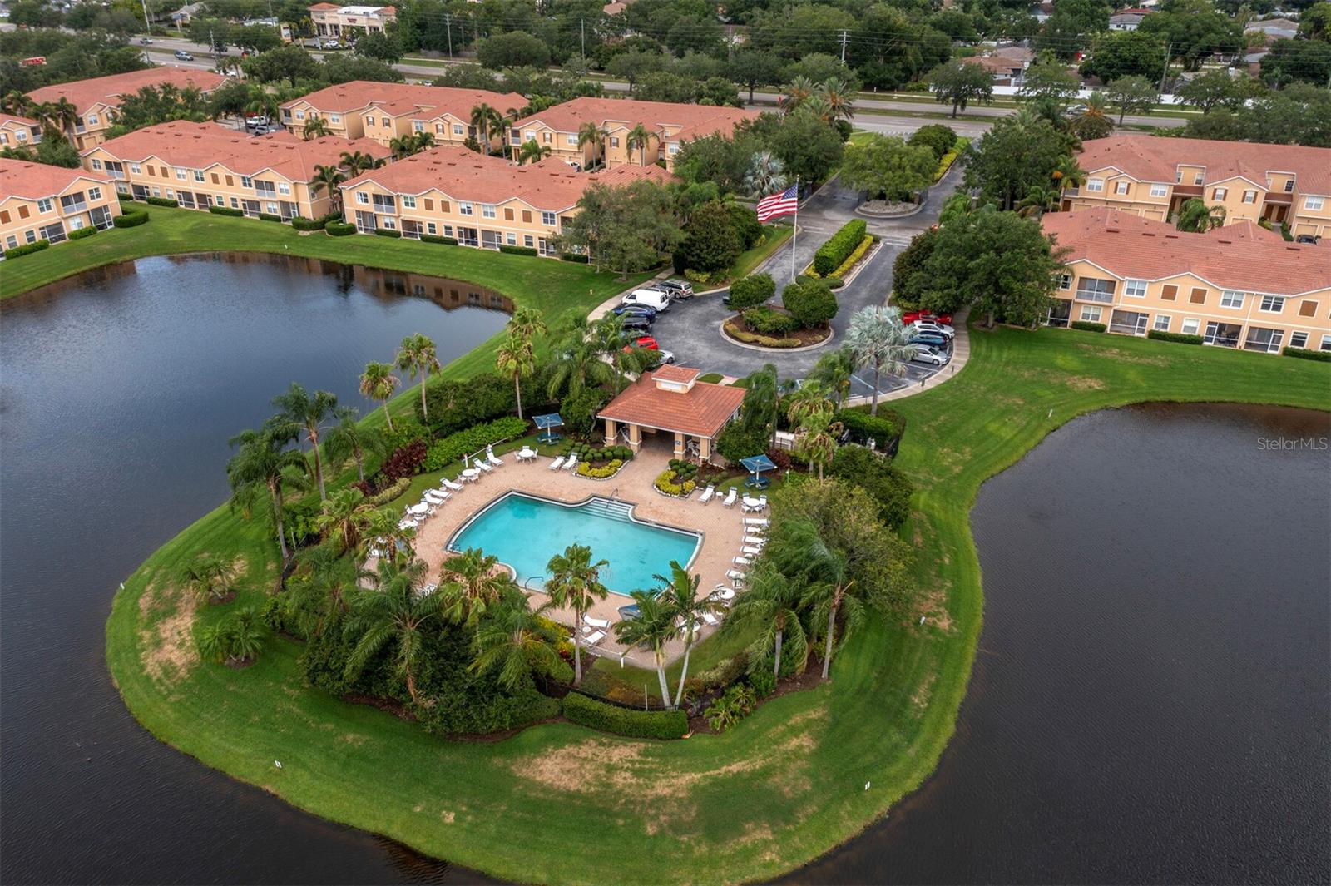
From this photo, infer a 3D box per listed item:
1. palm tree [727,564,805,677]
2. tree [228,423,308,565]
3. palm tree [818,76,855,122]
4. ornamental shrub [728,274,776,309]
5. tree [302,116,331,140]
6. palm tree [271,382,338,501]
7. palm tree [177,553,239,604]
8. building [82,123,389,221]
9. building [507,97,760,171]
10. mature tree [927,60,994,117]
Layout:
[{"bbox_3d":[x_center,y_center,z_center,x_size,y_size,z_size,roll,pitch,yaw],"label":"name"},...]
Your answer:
[{"bbox_3d":[5.834,10.811,59.924,4.900,7.600,4.900,0,28,0],"label":"palm tree"},{"bbox_3d":[-26.319,3.556,69.396,5.200,10.300,5.200,0,28,0],"label":"tree"},{"bbox_3d":[33.120,-65.512,201.548,7.130,11.100,7.130,-1,28,0],"label":"palm tree"},{"bbox_3d":[9.880,-17.010,117.830,5.400,4.500,5.200,-1,29,0],"label":"ornamental shrub"},{"bbox_3d":[-64.061,-57.479,191.043,5.800,5.400,5.800,11,30,20],"label":"tree"},{"bbox_3d":[-25.443,1.047,75.335,5.000,10.800,5.000,0,28,0],"label":"palm tree"},{"bbox_3d":[-30.086,9.240,68.398,3.600,2.900,3.600,0,28,0],"label":"palm tree"},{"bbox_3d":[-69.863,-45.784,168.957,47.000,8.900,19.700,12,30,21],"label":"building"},{"bbox_3d":[-2.762,-53.402,178.879,42.500,9.100,22.000,11,30,20],"label":"building"},{"bbox_3d":[59.660,-71.370,209.280,12.590,11.010,12.590,-1,29,0],"label":"mature tree"}]

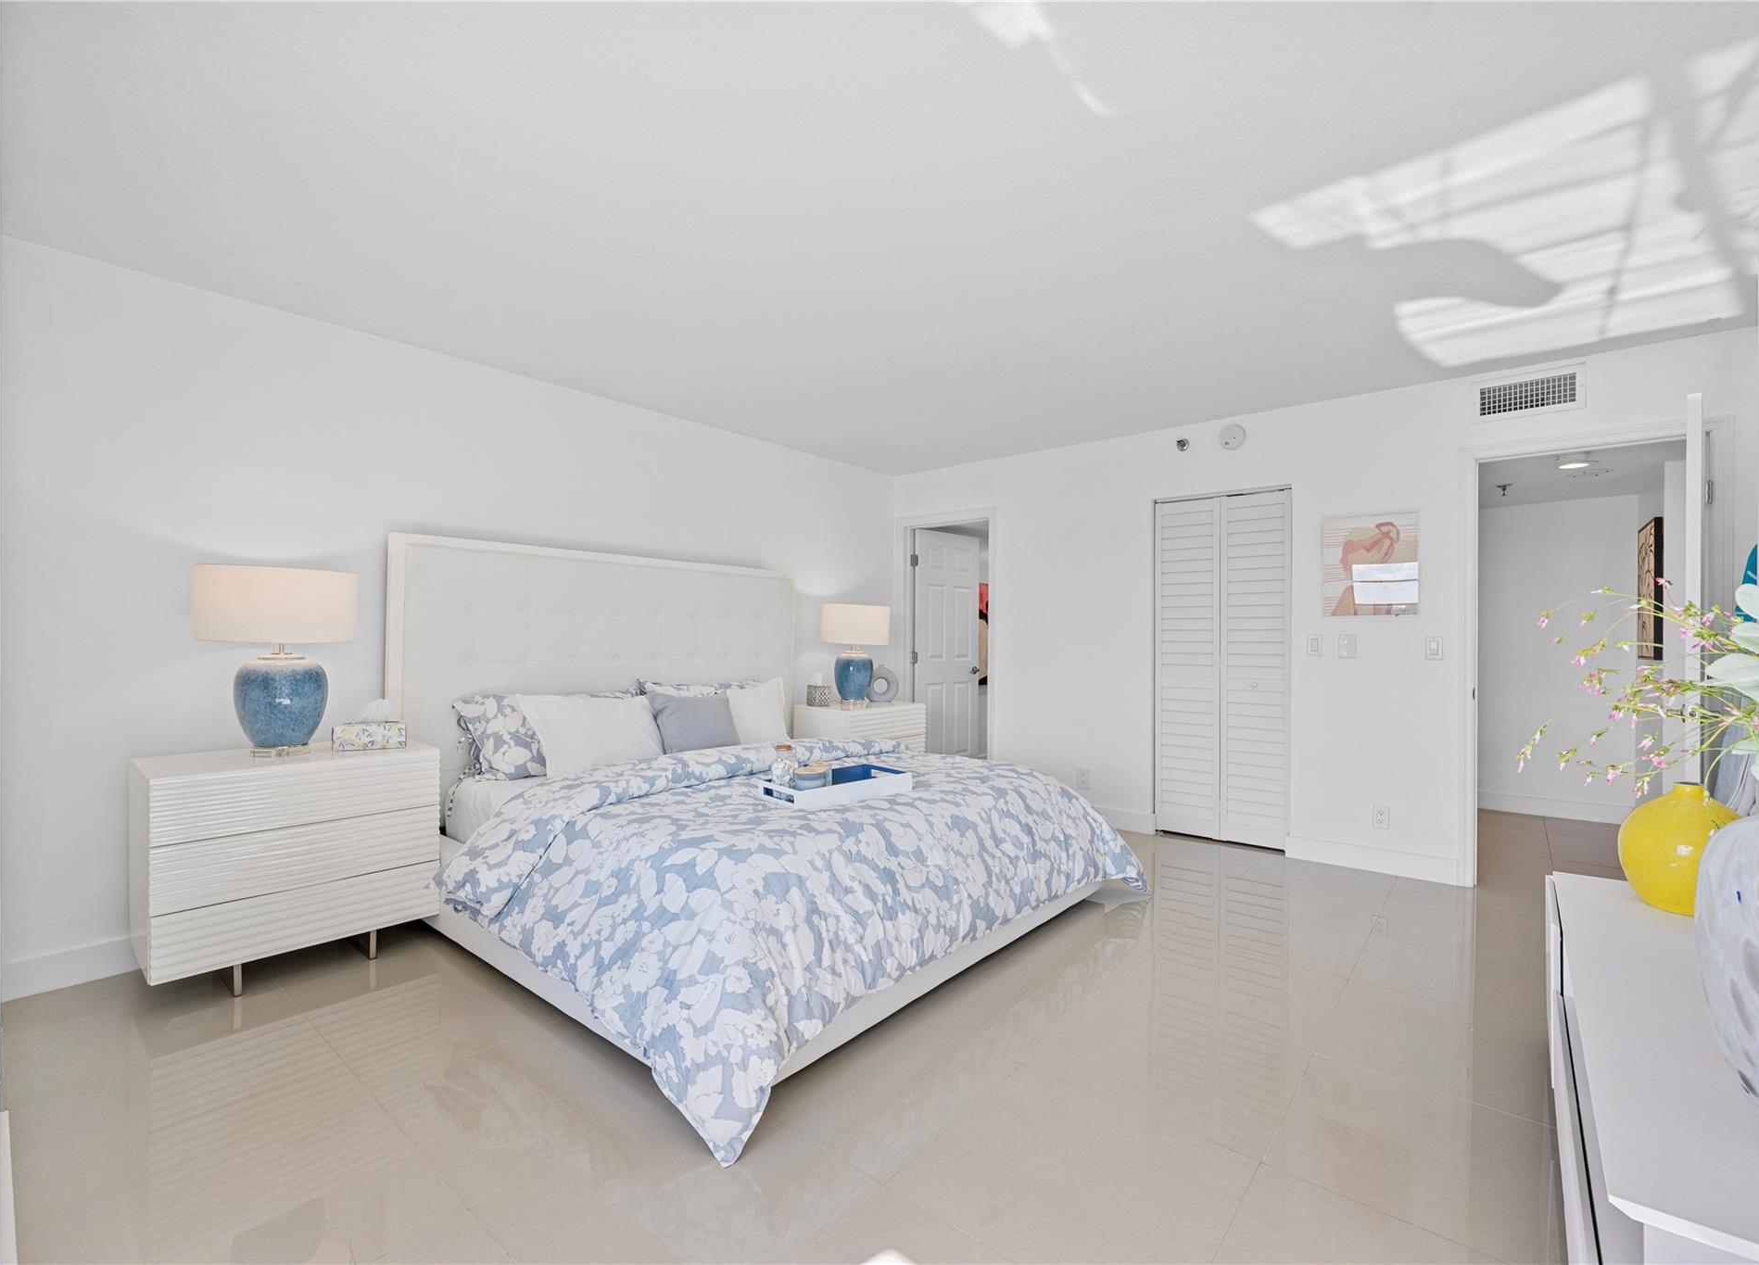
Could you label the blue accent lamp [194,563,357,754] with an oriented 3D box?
[{"bbox_3d":[-2.184,0.115,2.683,0.451,0.662,0.451,0,0,40],"label":"blue accent lamp"}]

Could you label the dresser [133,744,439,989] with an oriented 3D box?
[{"bbox_3d":[-2.153,0.820,2.705,0.562,0.749,0.797,0,0,40],"label":"dresser"}]

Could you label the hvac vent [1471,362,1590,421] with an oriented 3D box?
[{"bbox_3d":[2.981,-1.097,3.394,0.391,0.192,0.025,0,0,40],"label":"hvac vent"}]

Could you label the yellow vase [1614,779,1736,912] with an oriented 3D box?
[{"bbox_3d":[1.994,0.544,1.815,0.251,0.311,0.251,0,0,40],"label":"yellow vase"}]

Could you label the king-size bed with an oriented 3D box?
[{"bbox_3d":[-0.487,0.403,3.284,2.337,1.615,2.387,0,0,40],"label":"king-size bed"}]

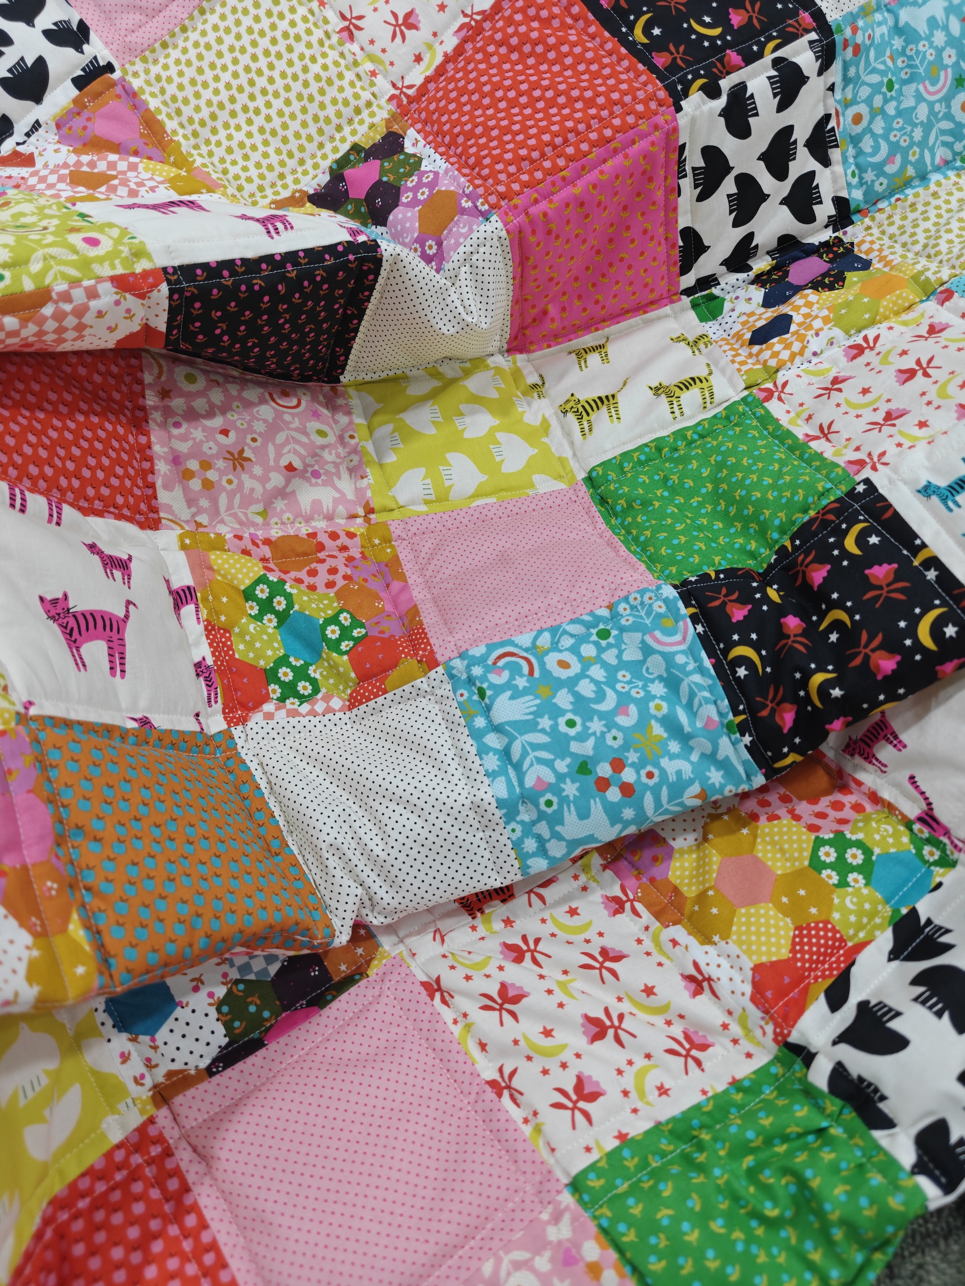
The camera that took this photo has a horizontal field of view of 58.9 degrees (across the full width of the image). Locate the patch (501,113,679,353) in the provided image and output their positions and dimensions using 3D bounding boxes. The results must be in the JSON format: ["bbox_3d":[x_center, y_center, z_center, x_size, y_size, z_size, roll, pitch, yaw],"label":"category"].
[{"bbox_3d":[0.075,-0.265,0.583,0.132,0.130,0.030,-22,51,-5],"label":"patch"}]

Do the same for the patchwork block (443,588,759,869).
[{"bbox_3d":[0.059,0.040,0.447,0.132,0.035,0.132,-19,56,-2],"label":"patchwork block"}]

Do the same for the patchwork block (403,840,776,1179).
[{"bbox_3d":[0.047,0.170,0.413,0.130,0.028,0.130,-25,51,-29],"label":"patchwork block"}]

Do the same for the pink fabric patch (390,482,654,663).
[{"bbox_3d":[0.021,-0.052,0.515,0.132,0.027,0.130,-18,44,-8],"label":"pink fabric patch"}]

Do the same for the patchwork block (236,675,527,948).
[{"bbox_3d":[-0.055,0.084,0.463,0.130,0.045,0.130,-25,68,-1],"label":"patchwork block"}]

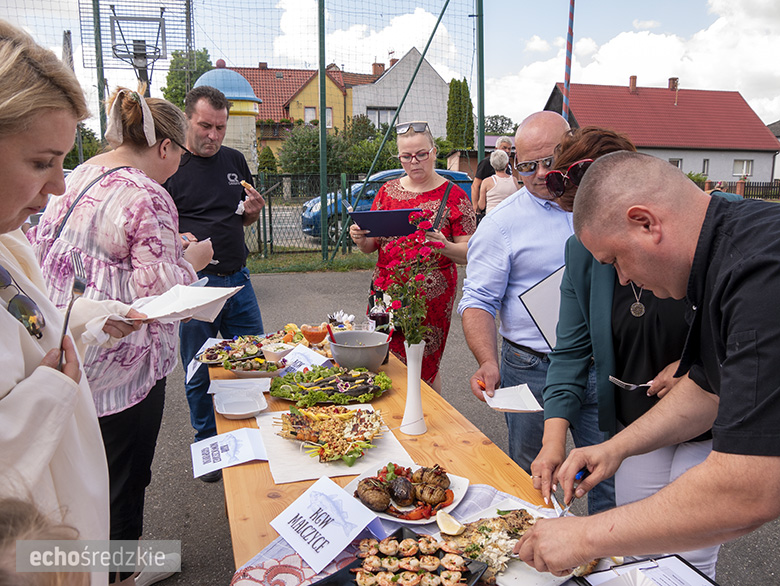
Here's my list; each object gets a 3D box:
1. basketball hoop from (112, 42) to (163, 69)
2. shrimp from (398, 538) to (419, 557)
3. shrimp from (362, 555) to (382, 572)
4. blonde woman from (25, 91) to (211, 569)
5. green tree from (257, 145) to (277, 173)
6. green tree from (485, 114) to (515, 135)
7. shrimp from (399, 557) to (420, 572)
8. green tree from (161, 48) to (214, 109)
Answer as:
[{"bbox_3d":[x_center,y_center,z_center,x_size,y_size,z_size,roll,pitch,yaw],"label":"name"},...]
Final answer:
[{"bbox_3d":[-2.787,-2.607,6.985,0.485,0.190,0.560,-2,12,-12],"label":"basketball hoop"},{"bbox_3d":[0.035,0.478,1.185,0.037,0.022,0.032,-1,12,0],"label":"shrimp"},{"bbox_3d":[-0.032,0.488,1.139,0.038,0.022,0.031,-1,12,0],"label":"shrimp"},{"bbox_3d":[-0.910,0.201,2.203,0.450,1.700,0.520,-11,16,-43],"label":"blonde woman"},{"bbox_3d":[-5.813,-5.760,29.953,0.920,2.413,0.920,-2,12,-11],"label":"green tree"},{"bbox_3d":[14.099,-19.281,82.822,4.200,7.986,4.200,2,12,9],"label":"green tree"},{"bbox_3d":[0.035,0.488,1.135,0.040,0.022,0.029,-1,12,0],"label":"shrimp"},{"bbox_3d":[-9.808,-8.300,30.970,2.800,6.990,2.800,-3,12,-17],"label":"green tree"}]

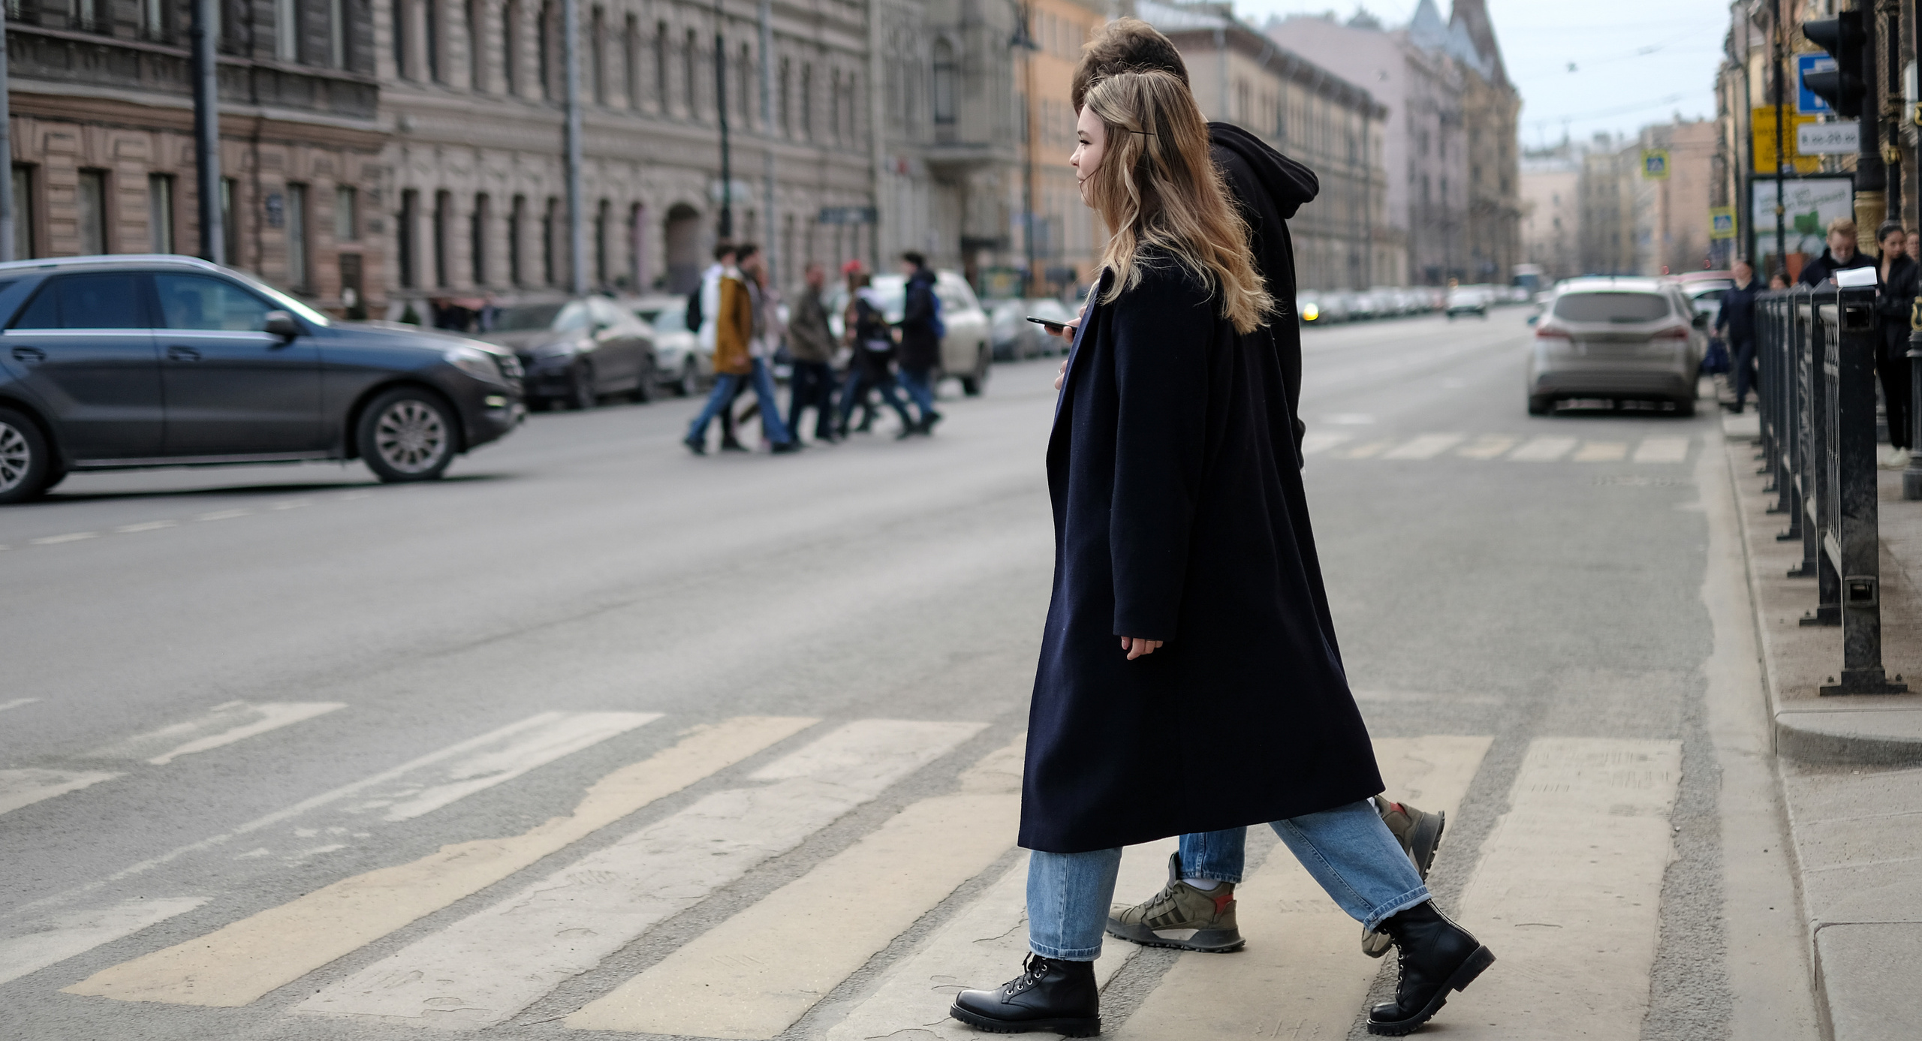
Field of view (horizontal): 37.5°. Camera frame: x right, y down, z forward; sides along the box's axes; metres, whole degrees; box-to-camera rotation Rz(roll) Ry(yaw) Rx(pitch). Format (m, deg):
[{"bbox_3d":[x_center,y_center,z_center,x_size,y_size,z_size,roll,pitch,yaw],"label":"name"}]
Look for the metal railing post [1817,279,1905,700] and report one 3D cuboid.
[{"bbox_3d":[2.457,-0.089,7.721,0.225,1.120,0.130,0,5,15],"label":"metal railing post"}]

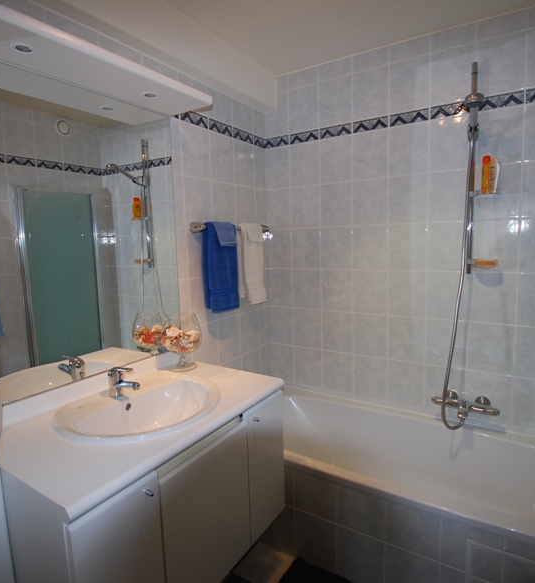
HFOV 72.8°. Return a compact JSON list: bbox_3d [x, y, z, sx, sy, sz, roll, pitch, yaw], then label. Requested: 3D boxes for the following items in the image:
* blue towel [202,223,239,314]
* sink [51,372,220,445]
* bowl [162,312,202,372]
[{"bbox_3d":[-0.239,-0.132,1.929,0.085,0.470,0.240,3,9,32],"label":"blue towel"},{"bbox_3d":[-0.402,0.466,1.279,0.475,0.170,0.570,3,9,32],"label":"sink"},{"bbox_3d":[-0.384,0.222,1.642,0.187,0.250,0.187,-2,8,0],"label":"bowl"}]

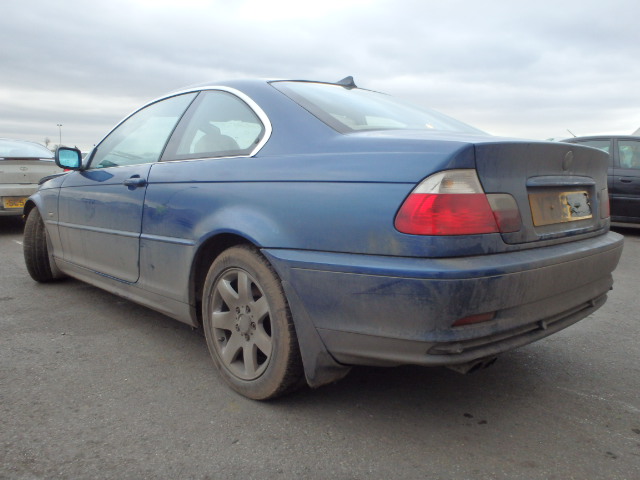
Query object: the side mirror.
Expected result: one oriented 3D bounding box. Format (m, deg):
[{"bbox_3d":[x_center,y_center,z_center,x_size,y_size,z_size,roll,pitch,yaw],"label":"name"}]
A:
[{"bbox_3d":[-1.530,-0.496,3.150,0.175,0.140,0.110,-7,11,-43],"label":"side mirror"}]

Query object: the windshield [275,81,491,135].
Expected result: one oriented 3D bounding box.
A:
[{"bbox_3d":[0.372,-0.592,2.383,1.280,0.090,0.660,-7,35,-43],"label":"windshield"}]

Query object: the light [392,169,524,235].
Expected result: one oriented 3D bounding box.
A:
[{"bbox_3d":[0.416,-0.114,1.538,0.450,0.190,0.200,-7,11,-43],"label":"light"}]

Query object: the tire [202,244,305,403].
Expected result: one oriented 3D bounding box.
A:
[{"bbox_3d":[-0.240,0.316,2.072,0.205,0.620,0.620,-7,11,-43],"label":"tire"}]

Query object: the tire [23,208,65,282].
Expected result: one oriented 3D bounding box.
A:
[{"bbox_3d":[-2.098,0.009,4.042,0.205,0.625,0.625,-1,8,-15],"label":"tire"}]

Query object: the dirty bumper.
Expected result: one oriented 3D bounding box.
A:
[{"bbox_3d":[0.696,0.156,2.127,1.720,0.400,0.780,-7,11,-43],"label":"dirty bumper"}]

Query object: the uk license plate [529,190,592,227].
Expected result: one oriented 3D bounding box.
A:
[{"bbox_3d":[0.889,-0.119,1.884,0.520,0.111,0.020,-7,-3,-43],"label":"uk license plate"}]

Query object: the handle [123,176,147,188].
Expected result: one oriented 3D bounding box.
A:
[{"bbox_3d":[-0.903,-0.276,2.503,0.050,0.055,0.230,-7,11,-43],"label":"handle"}]

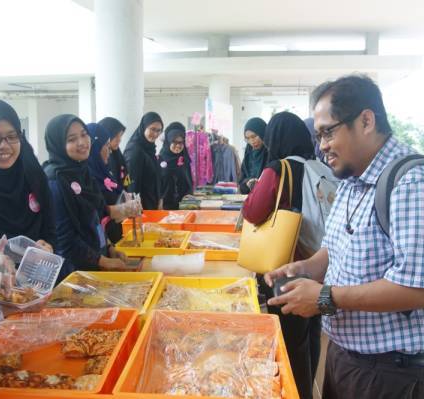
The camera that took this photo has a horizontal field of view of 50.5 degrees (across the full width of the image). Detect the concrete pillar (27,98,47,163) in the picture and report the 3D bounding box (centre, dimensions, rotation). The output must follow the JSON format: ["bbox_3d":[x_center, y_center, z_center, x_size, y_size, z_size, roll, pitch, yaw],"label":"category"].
[{"bbox_3d":[-7.917,-2.830,19.976,0.420,3.600,0.420,-1,7,-10],"label":"concrete pillar"}]

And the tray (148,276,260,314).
[{"bbox_3d":[-0.019,0.426,1.817,0.414,0.075,0.510,1,7,1],"label":"tray"}]

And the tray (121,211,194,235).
[{"bbox_3d":[-0.403,0.196,3.445,0.426,0.105,0.522,1,7,3],"label":"tray"}]

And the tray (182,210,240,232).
[{"bbox_3d":[0.005,0.195,3.476,0.396,0.105,0.522,1,7,3],"label":"tray"}]

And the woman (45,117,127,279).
[{"bbox_3d":[-0.702,0.320,2.476,0.450,1.570,0.450,3,7,22],"label":"woman"}]

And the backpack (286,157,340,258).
[{"bbox_3d":[0.526,0.039,2.200,0.250,0.460,0.300,4,8,30],"label":"backpack"}]

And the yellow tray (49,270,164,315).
[{"bbox_3d":[-0.448,0.415,1.882,0.426,0.075,0.510,1,7,1],"label":"yellow tray"}]

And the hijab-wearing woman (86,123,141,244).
[{"bbox_3d":[-0.647,0.277,2.974,0.450,1.540,0.450,1,7,7],"label":"hijab-wearing woman"}]

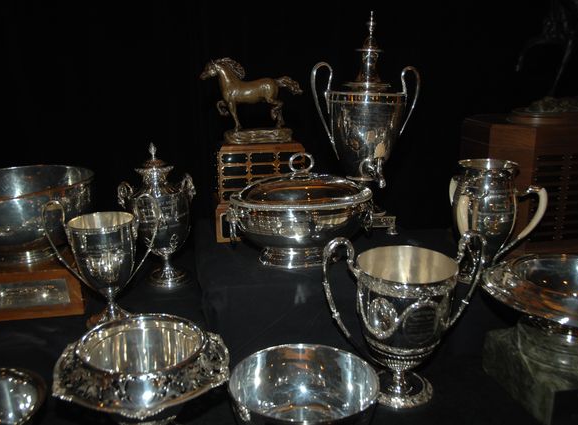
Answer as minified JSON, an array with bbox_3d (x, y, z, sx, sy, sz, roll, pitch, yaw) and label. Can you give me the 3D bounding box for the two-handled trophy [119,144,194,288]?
[{"bbox_3d":[-0.349,0.003,1.590,0.204,0.378,0.145,-4,17,-14],"label":"two-handled trophy"}]

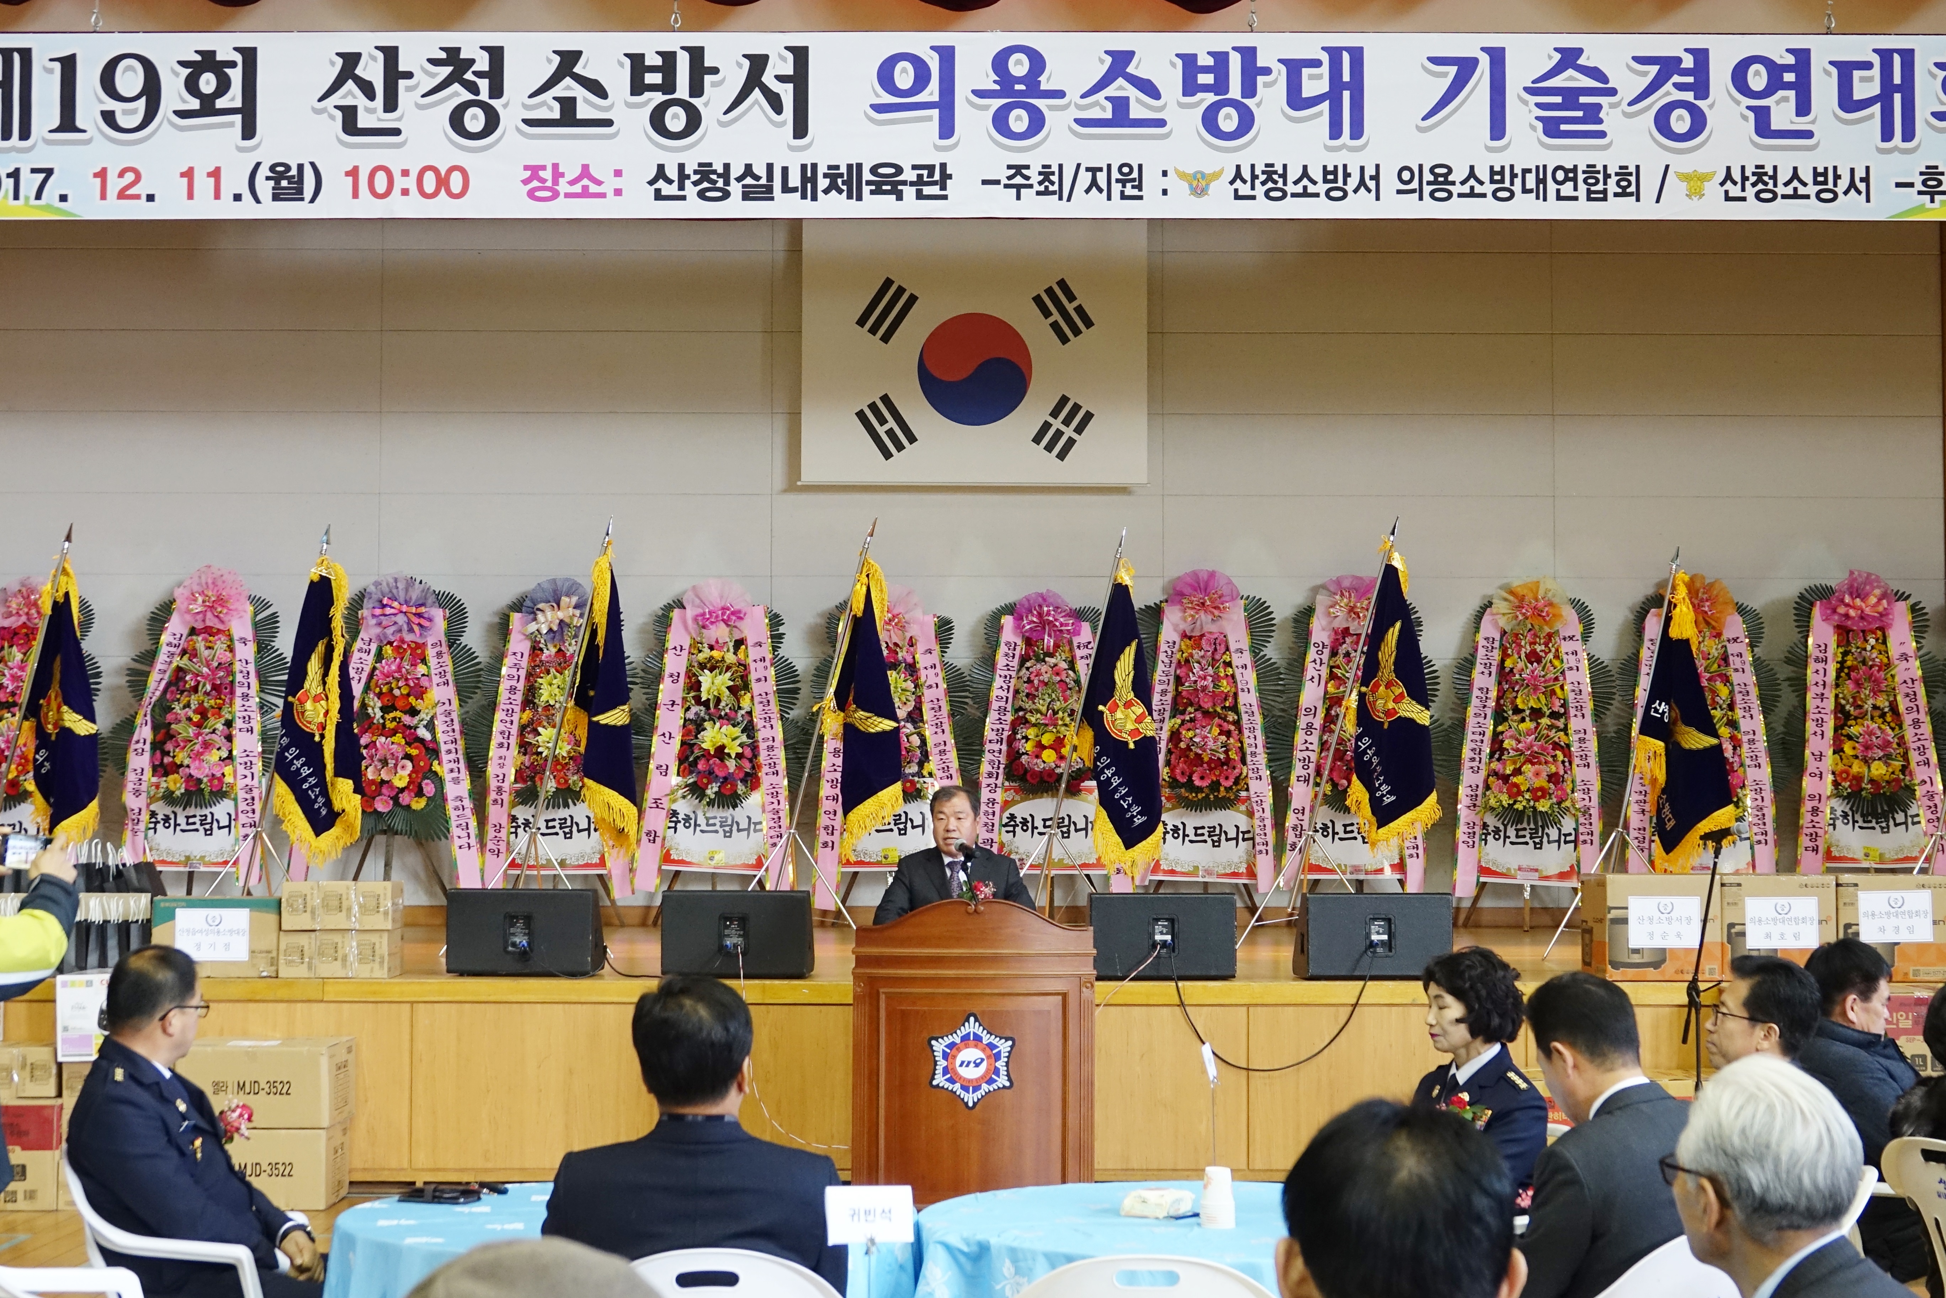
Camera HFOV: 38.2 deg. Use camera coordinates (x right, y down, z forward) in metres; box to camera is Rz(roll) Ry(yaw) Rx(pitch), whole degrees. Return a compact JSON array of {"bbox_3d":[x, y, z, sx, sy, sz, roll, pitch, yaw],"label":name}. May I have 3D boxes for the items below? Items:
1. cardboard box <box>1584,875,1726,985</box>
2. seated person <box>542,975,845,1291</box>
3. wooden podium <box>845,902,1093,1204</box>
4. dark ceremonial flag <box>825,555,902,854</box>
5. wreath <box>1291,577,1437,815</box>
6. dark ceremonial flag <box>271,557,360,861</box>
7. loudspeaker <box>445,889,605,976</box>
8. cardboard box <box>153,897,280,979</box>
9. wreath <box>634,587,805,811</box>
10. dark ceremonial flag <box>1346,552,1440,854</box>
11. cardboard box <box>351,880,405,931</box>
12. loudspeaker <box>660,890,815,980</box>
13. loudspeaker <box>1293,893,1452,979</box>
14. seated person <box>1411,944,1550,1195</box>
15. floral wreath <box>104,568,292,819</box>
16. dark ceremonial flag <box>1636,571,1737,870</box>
[{"bbox_3d":[2.796,1.142,11.594,0.463,0.424,0.460,0,-3,0],"label":"cardboard box"},{"bbox_3d":[-0.454,1.197,4.838,0.500,1.290,0.720,0,-3,3],"label":"seated person"},{"bbox_3d":[0.003,1.552,10.352,0.877,1.281,0.520,0,-2,0],"label":"wooden podium"},{"bbox_3d":[-0.509,0.271,13.251,0.358,1.420,0.280,0,-2,0],"label":"dark ceremonial flag"},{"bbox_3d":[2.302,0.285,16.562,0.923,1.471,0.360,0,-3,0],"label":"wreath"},{"bbox_3d":[-2.956,0.281,12.649,0.404,1.383,0.250,0,-2,0],"label":"dark ceremonial flag"},{"bbox_3d":[-1.825,1.150,11.512,0.584,0.348,0.400,0,-2,0],"label":"loudspeaker"},{"bbox_3d":[-3.105,1.196,11.699,0.518,0.324,0.320,0,-2,0],"label":"cardboard box"},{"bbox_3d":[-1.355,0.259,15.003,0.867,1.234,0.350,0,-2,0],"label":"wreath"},{"bbox_3d":[2.012,0.245,13.429,0.443,1.425,0.240,0,-3,0],"label":"dark ceremonial flag"},{"bbox_3d":[-2.429,1.050,11.513,0.150,0.193,0.250,0,-3,0],"label":"cardboard box"},{"bbox_3d":[-0.959,1.156,11.512,0.584,0.348,0.400,0,-2,0],"label":"loudspeaker"},{"bbox_3d":[1.689,1.199,11.867,0.597,0.349,0.440,0,-2,0],"label":"loudspeaker"},{"bbox_3d":[1.049,1.328,6.494,0.780,1.262,0.500,2,-3,-32],"label":"seated person"},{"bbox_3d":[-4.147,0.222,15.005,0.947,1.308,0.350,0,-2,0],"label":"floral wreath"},{"bbox_3d":[3.409,0.339,13.423,0.479,1.424,0.240,0,-3,0],"label":"dark ceremonial flag"}]

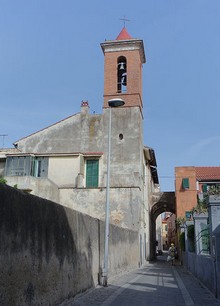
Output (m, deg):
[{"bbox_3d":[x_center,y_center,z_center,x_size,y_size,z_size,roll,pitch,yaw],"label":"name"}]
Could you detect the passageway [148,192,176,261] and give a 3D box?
[{"bbox_3d":[5.038,7.138,29.070,2.700,6.200,4.000,-2,-17,10],"label":"passageway"}]

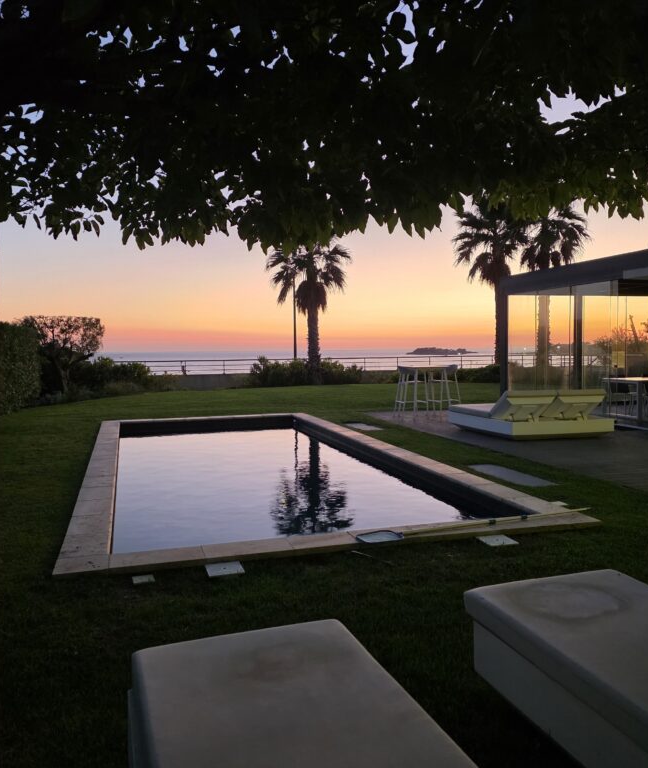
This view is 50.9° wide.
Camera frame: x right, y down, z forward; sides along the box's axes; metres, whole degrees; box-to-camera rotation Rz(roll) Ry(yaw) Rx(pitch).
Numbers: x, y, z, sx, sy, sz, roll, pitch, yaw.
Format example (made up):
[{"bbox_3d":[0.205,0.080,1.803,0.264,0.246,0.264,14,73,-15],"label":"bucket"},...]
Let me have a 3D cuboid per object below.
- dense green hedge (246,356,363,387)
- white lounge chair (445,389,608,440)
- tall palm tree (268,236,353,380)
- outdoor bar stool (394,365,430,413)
[{"bbox_3d":[-0.796,-0.517,26.136,4.300,1.120,1.500,-2,3,-25],"label":"dense green hedge"},{"bbox_3d":[3.196,0.411,10.771,1.668,0.724,2.062,-1,3,-15],"label":"white lounge chair"},{"bbox_3d":[-0.622,-2.837,26.095,3.250,5.735,3.250,0,3,0],"label":"tall palm tree"},{"bbox_3d":[1.736,0.141,13.506,0.540,1.012,0.520,-1,3,-16],"label":"outdoor bar stool"}]

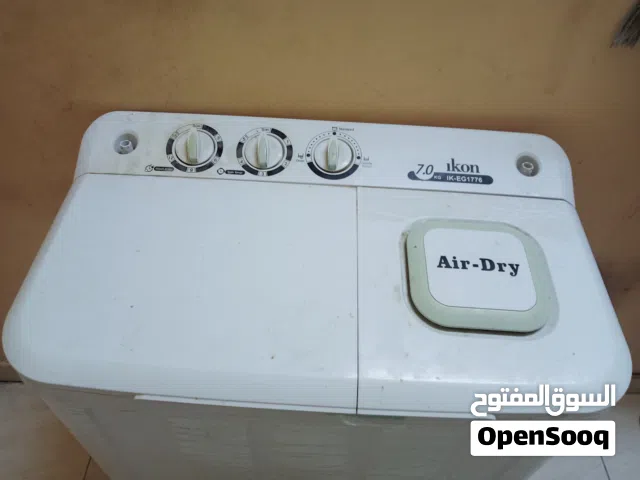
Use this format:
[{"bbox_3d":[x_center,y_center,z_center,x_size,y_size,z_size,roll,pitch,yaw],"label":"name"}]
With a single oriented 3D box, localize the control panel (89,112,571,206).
[{"bbox_3d":[0.008,-0.123,0.770,0.715,0.045,0.113,3,69,0],"label":"control panel"}]

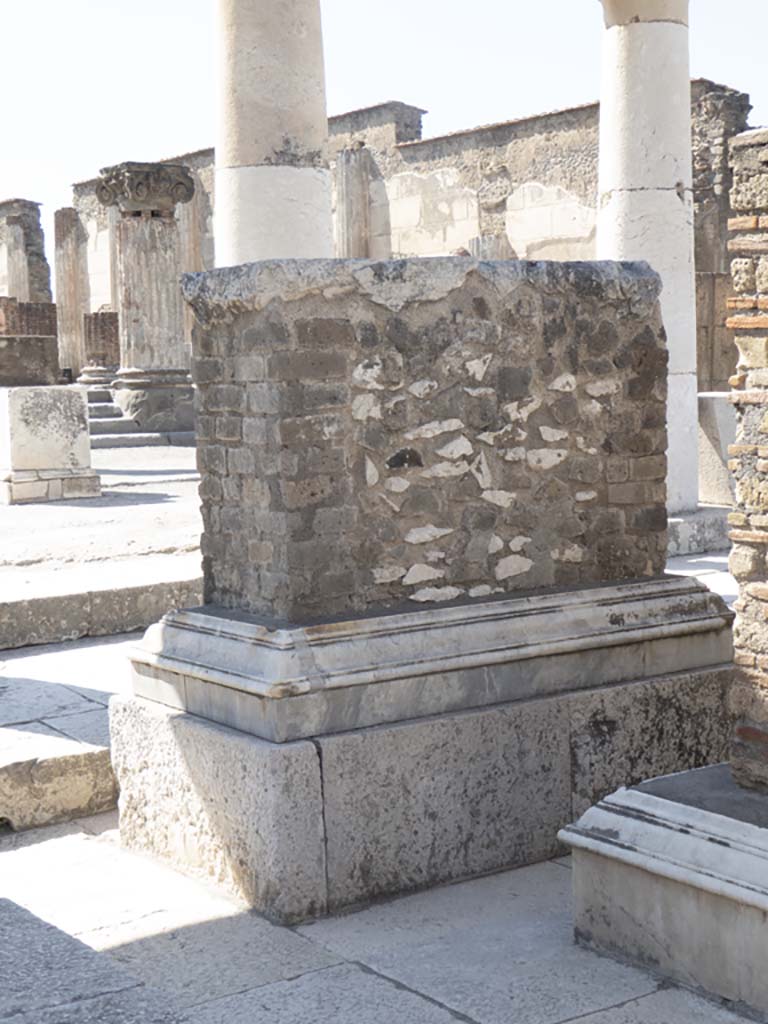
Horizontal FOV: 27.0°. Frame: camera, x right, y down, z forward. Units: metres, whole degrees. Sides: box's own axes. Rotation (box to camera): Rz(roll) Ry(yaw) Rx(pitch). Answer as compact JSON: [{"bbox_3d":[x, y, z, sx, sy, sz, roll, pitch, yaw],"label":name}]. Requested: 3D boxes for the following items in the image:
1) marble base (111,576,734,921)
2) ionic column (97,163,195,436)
[{"bbox_3d":[0.226,0.685,5.580,2.100,0.808,1.050,-5,6,-36],"label":"marble base"},{"bbox_3d":[-3.273,-2.953,22.200,1.100,3.789,1.100,-3,6,-26],"label":"ionic column"}]

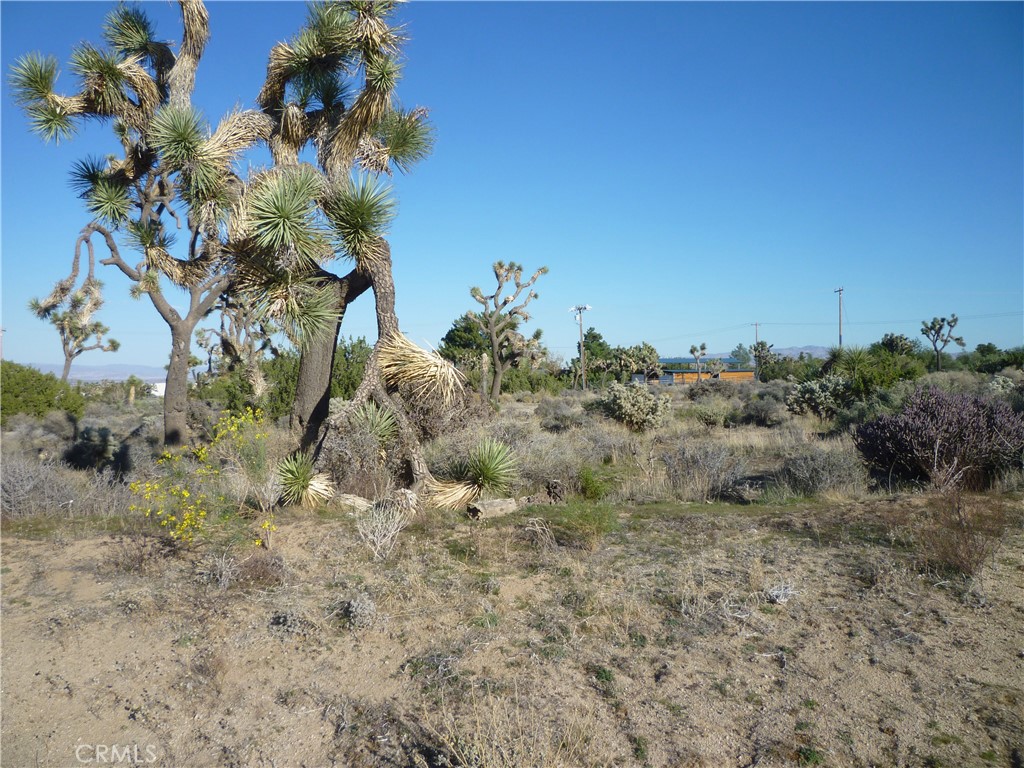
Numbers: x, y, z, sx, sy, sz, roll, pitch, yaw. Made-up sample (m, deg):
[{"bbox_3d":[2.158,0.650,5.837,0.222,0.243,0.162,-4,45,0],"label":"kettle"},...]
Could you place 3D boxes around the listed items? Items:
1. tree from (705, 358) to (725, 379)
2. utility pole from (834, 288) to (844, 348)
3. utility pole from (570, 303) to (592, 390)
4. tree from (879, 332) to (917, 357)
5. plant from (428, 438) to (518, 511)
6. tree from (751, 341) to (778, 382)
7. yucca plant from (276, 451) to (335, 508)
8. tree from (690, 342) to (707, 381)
[{"bbox_3d":[17.467,-1.164,74.000,1.725,2.070,1.600,0,1,0],"label":"tree"},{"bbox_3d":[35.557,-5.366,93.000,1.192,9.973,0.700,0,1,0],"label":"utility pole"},{"bbox_3d":[7.048,-3.701,87.000,2.231,8.721,0.600,0,1,0],"label":"utility pole"},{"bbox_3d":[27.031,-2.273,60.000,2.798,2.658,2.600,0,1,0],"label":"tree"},{"bbox_3d":[-0.449,1.055,10.000,1.049,0.839,0.750,0,1,0],"label":"plant"},{"bbox_3d":[22.957,-1.955,78.000,2.546,4.000,2.400,0,1,0],"label":"tree"},{"bbox_3d":[-2.431,1.124,10.100,0.683,0.683,0.620,0,1,0],"label":"yucca plant"},{"bbox_3d":[16.087,-1.811,74.000,1.380,3.537,1.300,0,1,0],"label":"tree"}]

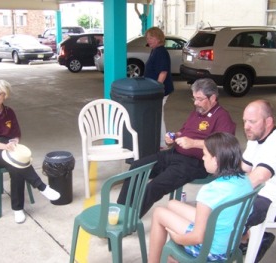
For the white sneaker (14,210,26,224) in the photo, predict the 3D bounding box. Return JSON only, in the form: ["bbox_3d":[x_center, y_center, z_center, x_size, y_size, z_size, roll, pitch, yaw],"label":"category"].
[{"bbox_3d":[-1.016,0.700,3.294,0.095,0.096,0.255,-6,16,-24],"label":"white sneaker"}]

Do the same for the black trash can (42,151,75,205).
[{"bbox_3d":[-0.727,0.443,3.607,0.275,0.450,0.275,1,14,0],"label":"black trash can"}]

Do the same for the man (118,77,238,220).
[{"bbox_3d":[0.282,0.185,3.119,1.000,1.220,0.570,-5,16,-23],"label":"man"}]

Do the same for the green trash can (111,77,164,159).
[{"bbox_3d":[0.002,-0.144,4.791,0.540,1.030,0.540,-8,17,-31],"label":"green trash can"}]

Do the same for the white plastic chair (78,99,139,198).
[{"bbox_3d":[-0.312,0.159,3.879,0.560,0.880,0.590,-2,15,-12],"label":"white plastic chair"}]

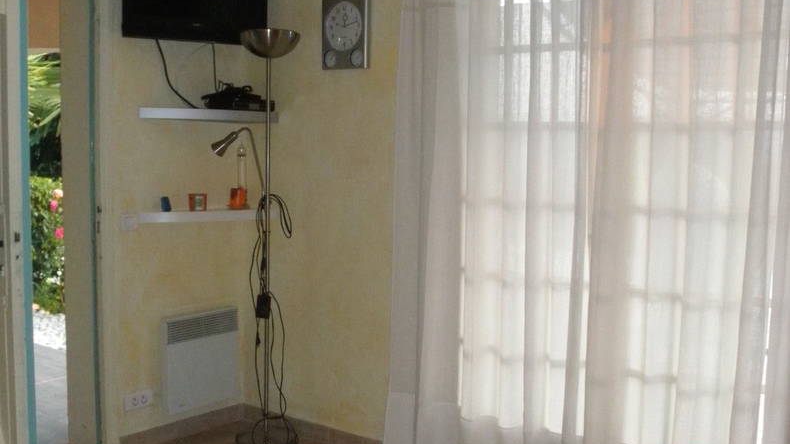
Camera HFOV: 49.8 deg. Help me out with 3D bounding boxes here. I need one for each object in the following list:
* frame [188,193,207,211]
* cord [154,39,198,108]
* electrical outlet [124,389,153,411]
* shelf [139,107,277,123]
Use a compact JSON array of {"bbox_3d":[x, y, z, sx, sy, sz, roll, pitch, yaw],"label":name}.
[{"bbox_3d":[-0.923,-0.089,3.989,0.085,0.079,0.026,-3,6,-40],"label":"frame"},{"bbox_3d":[-0.985,-0.666,3.854,0.041,0.286,0.215,4,5,38],"label":"cord"},{"bbox_3d":[-1.174,0.819,3.908,0.014,0.078,0.150,4,5,38],"label":"electrical outlet"},{"bbox_3d":[-0.857,-0.497,3.985,0.266,0.047,0.607,4,5,38],"label":"shelf"}]

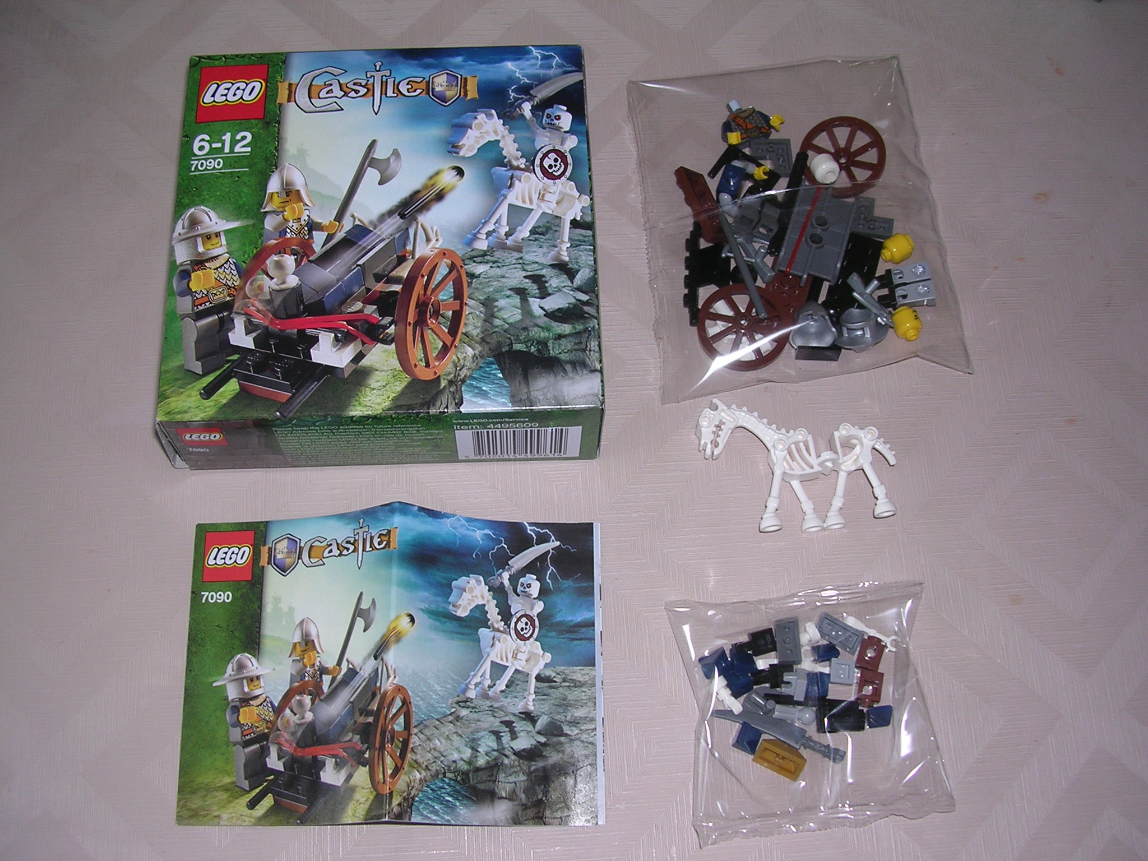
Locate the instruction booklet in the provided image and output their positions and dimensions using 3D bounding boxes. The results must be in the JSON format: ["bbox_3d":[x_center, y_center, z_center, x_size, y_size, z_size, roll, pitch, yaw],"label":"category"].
[{"bbox_3d":[-0.059,0.075,0.407,0.135,0.017,0.099,0,67,-1],"label":"instruction booklet"}]

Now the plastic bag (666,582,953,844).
[{"bbox_3d":[0.077,0.088,0.403,0.087,0.020,0.079,-3,67,-3],"label":"plastic bag"}]

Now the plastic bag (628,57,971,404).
[{"bbox_3d":[0.081,-0.083,0.473,0.113,0.025,0.141,-5,67,-3],"label":"plastic bag"}]

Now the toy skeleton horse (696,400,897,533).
[{"bbox_3d":[0.078,0.010,0.438,0.067,0.017,0.051,-7,67,-4],"label":"toy skeleton horse"}]

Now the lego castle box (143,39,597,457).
[{"bbox_3d":[-0.065,-0.063,0.452,0.143,0.043,0.145,-2,67,-2],"label":"lego castle box"}]

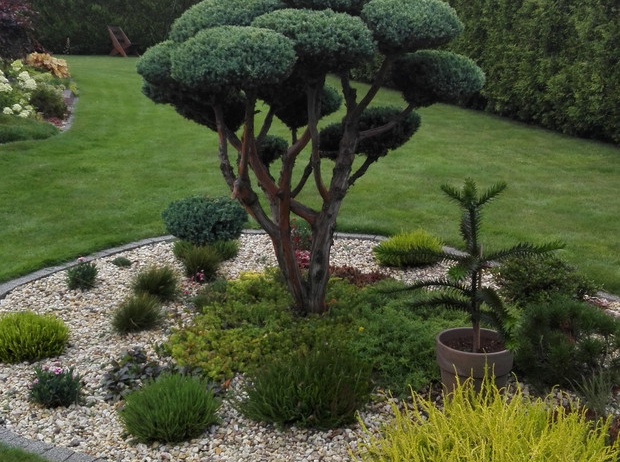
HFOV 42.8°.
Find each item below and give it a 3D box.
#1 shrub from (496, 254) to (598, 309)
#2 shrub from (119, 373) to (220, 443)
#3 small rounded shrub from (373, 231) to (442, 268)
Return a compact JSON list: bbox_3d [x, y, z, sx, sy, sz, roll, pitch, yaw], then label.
[{"bbox_3d":[1.289,0.245,4.308,0.525,0.256,0.499,1,16,0],"label":"shrub"},{"bbox_3d":[-0.528,0.642,2.974,0.379,0.196,0.367,1,16,0],"label":"shrub"},{"bbox_3d":[0.622,0.085,4.935,0.435,0.198,0.413,1,16,0],"label":"small rounded shrub"}]

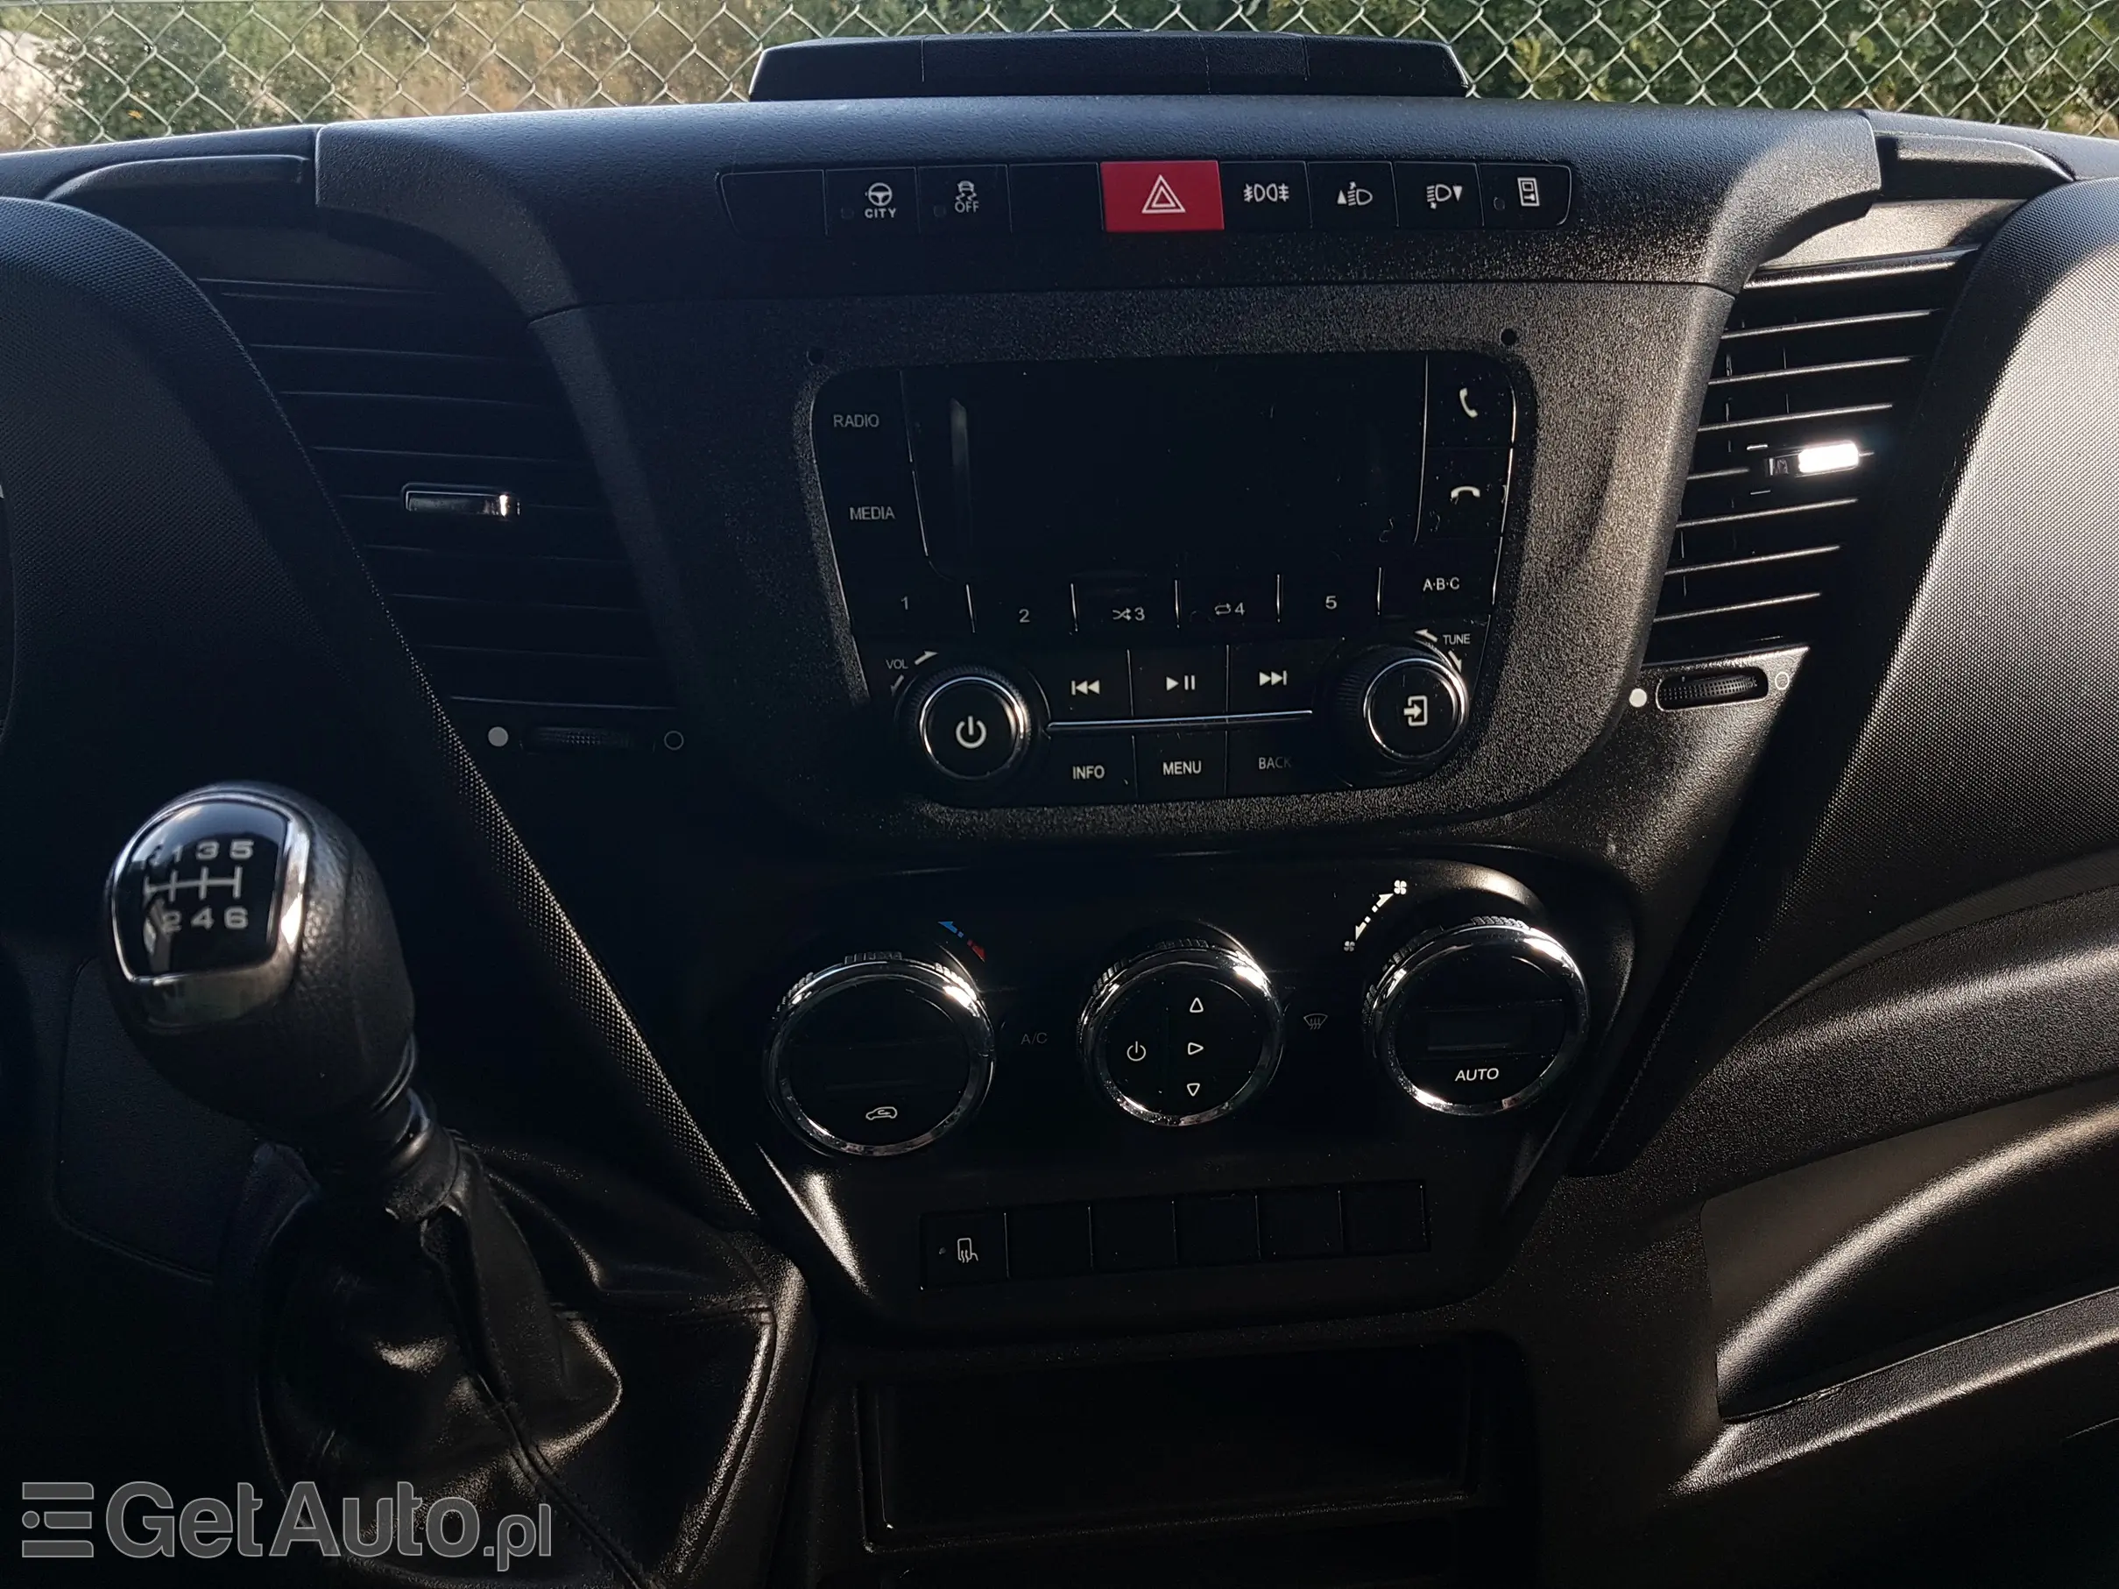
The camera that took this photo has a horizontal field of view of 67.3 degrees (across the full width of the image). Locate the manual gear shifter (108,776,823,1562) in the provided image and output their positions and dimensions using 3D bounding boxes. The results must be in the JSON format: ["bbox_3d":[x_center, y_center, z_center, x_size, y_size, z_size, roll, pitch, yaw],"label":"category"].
[{"bbox_3d":[-0.162,0.091,0.395,0.154,0.244,0.112,-3,34,-4],"label":"manual gear shifter"}]

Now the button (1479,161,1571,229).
[{"bbox_3d":[0.139,-0.178,0.473,0.025,0.022,0.012,-3,-7,-4],"label":"button"}]

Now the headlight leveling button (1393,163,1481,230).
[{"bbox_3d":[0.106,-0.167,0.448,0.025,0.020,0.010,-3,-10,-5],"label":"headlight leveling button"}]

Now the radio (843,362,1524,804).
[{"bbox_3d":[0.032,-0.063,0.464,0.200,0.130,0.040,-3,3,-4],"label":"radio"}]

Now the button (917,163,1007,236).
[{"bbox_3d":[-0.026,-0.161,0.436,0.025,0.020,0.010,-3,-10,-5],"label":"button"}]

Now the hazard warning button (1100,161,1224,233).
[{"bbox_3d":[0.030,-0.173,0.460,0.035,0.022,0.013,-3,-7,-4],"label":"hazard warning button"}]

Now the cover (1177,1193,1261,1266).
[{"bbox_3d":[0.050,0.136,0.498,0.025,0.025,0.012,-3,16,-4],"label":"cover"}]

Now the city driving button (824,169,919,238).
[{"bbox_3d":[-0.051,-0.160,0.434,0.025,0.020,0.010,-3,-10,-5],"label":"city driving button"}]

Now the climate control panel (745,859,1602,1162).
[{"bbox_3d":[0.035,0.064,0.478,0.252,0.088,0.045,-3,16,-4],"label":"climate control panel"}]

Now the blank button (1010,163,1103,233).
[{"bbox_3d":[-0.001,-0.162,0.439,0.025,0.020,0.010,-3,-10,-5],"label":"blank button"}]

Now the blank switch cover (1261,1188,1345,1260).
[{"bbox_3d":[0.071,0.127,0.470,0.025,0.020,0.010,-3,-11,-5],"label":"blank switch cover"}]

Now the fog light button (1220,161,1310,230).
[{"bbox_3d":[0.060,-0.174,0.463,0.025,0.022,0.012,-3,-7,-4],"label":"fog light button"}]

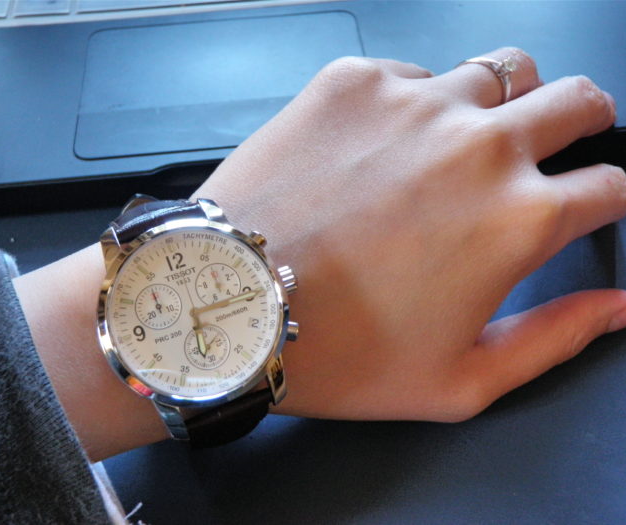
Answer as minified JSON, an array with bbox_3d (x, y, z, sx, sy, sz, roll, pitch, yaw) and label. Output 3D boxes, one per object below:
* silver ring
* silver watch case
[{"bbox_3d":[0.048,-0.050,0.206,0.004,0.022,0.019,-35,90,-41],"label":"silver ring"},{"bbox_3d":[-0.025,0.011,0.158,0.042,0.012,0.046,-19,84,-16],"label":"silver watch case"}]

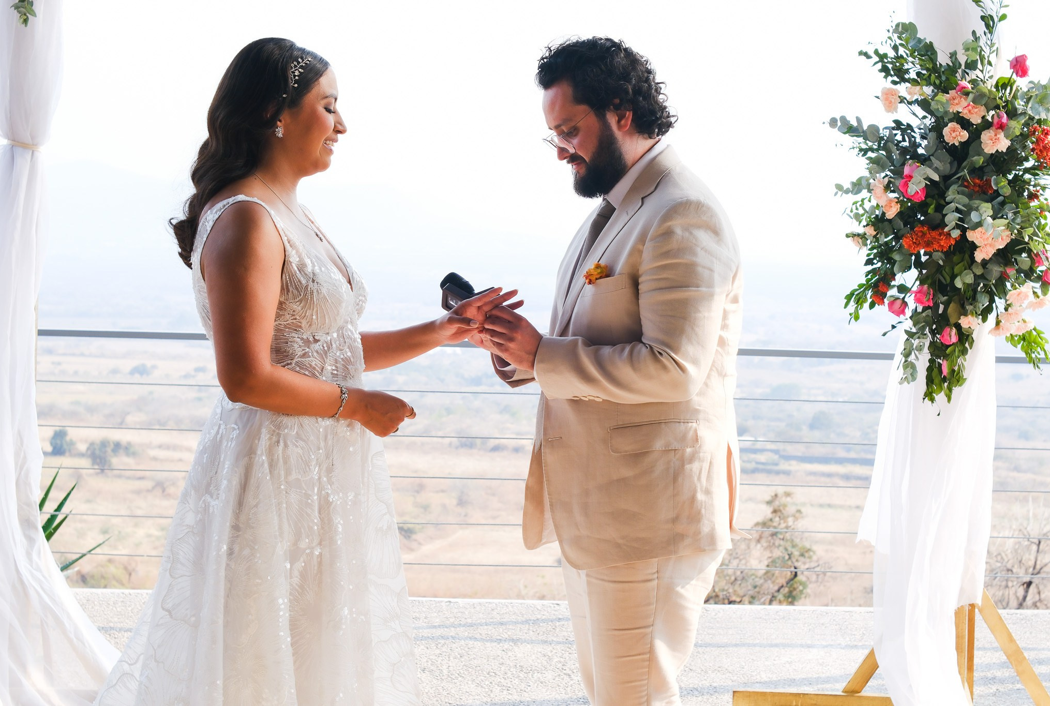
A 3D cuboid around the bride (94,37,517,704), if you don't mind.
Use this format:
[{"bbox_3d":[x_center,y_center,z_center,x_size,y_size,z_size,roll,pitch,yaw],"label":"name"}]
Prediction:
[{"bbox_3d":[-0.530,0.254,1.850,1.000,1.700,0.750,2,6,9],"label":"bride"}]

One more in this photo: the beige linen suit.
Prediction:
[{"bbox_3d":[0.173,0.369,1.871,0.520,1.510,0.560,0,6,-16],"label":"beige linen suit"}]

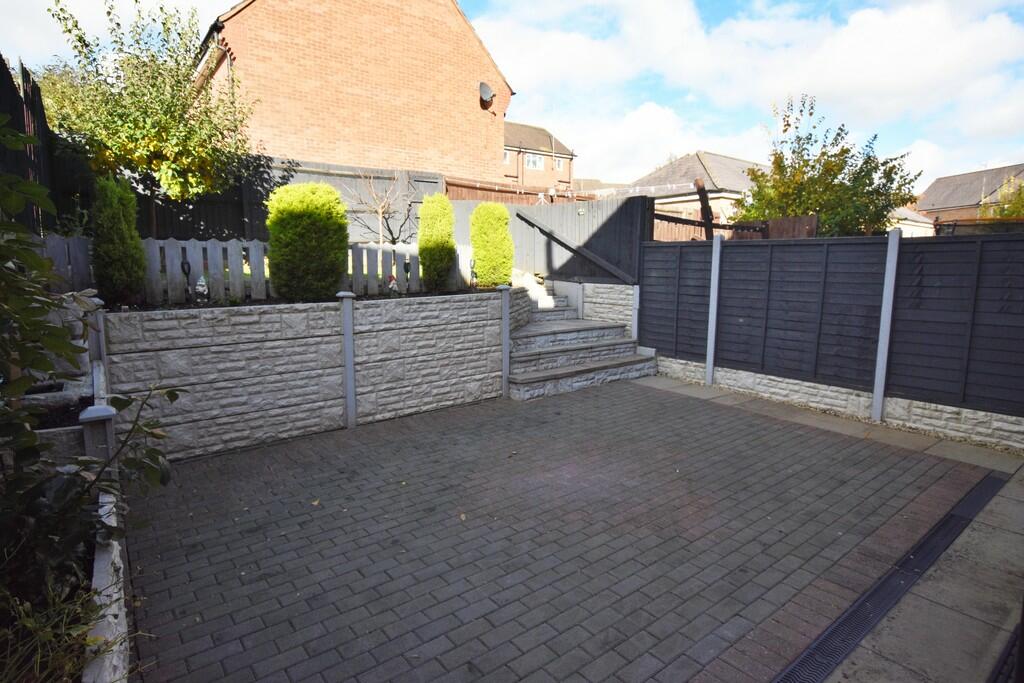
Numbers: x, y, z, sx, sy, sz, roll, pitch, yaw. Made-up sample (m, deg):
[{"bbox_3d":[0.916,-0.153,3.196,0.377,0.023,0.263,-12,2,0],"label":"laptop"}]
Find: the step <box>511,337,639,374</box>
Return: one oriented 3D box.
[{"bbox_3d":[0.848,0.171,7.314,2.200,0.232,0.280,-6,10,-37],"label":"step"}]

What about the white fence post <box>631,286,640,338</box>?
[{"bbox_3d":[1.760,-0.417,7.755,0.100,0.770,0.100,-6,10,-36],"label":"white fence post"}]

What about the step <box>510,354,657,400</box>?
[{"bbox_3d":[0.973,0.446,7.132,2.460,0.260,0.350,-6,10,-37],"label":"step"}]

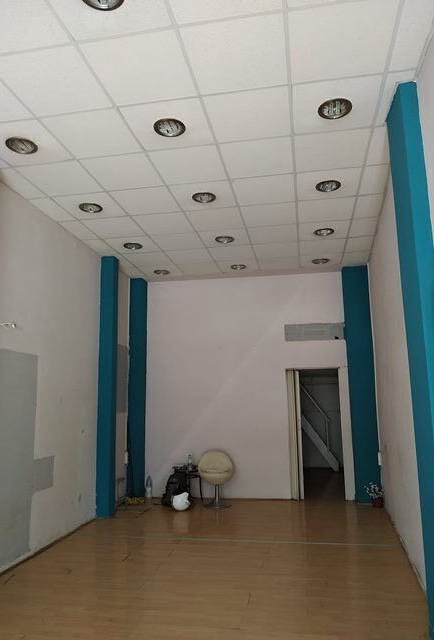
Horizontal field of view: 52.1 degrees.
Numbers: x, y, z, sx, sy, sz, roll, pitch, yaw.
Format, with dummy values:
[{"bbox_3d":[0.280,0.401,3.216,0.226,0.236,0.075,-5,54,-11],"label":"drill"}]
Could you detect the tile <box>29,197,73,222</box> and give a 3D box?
[{"bbox_3d":[-1.744,-1.185,4.782,0.234,0.020,0.576,-2,-10,11],"label":"tile"}]

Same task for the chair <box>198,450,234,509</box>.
[{"bbox_3d":[-0.004,2.362,6.623,0.540,0.794,0.520,-1,-10,5],"label":"chair"}]

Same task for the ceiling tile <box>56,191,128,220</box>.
[{"bbox_3d":[-1.300,-1.196,4.678,0.600,0.030,0.600,-2,-10,11],"label":"ceiling tile"}]

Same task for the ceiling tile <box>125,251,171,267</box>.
[{"bbox_3d":[-0.983,-0.877,6.366,0.600,0.025,0.600,-3,-11,11],"label":"ceiling tile"}]

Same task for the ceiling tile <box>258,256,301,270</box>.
[{"bbox_3d":[0.913,-0.868,6.625,0.600,0.030,0.590,-2,-10,11],"label":"ceiling tile"}]

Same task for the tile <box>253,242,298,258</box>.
[{"bbox_3d":[0.801,-0.969,6.055,0.600,0.030,0.590,-2,-10,11],"label":"tile"}]

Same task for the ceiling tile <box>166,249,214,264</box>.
[{"bbox_3d":[-0.383,-0.904,6.266,0.600,0.025,0.600,-3,-11,11],"label":"ceiling tile"}]

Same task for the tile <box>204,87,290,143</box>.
[{"bbox_3d":[0.242,-1.466,3.196,0.600,0.030,0.600,-2,-10,11],"label":"tile"}]

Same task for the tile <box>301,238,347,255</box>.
[{"bbox_3d":[1.418,-0.984,5.965,0.600,0.025,0.600,-3,-11,11],"label":"tile"}]

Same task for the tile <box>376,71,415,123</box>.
[{"bbox_3d":[1.201,-1.506,3.026,0.150,0.020,0.564,-2,-10,11],"label":"tile"}]

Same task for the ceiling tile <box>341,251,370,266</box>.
[{"bbox_3d":[1.990,-0.923,6.436,0.380,0.030,0.600,-2,-10,11],"label":"ceiling tile"}]

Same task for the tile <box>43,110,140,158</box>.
[{"bbox_3d":[-0.941,-1.419,3.427,0.576,0.020,0.576,-2,-10,11],"label":"tile"}]

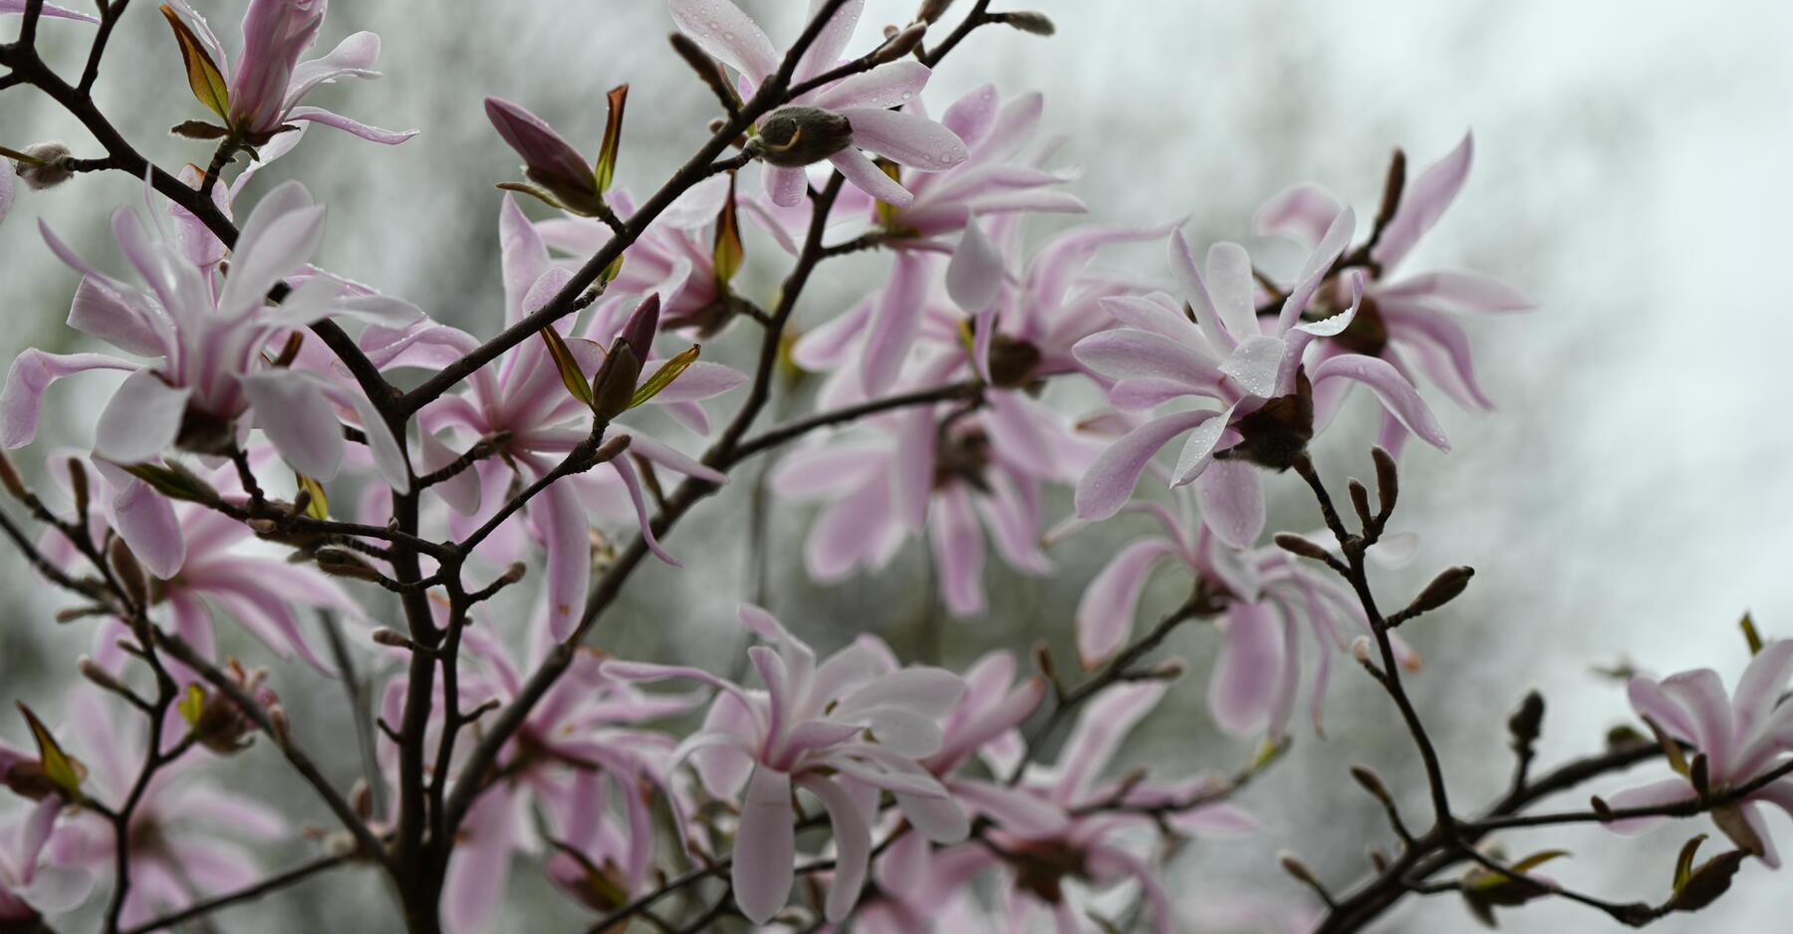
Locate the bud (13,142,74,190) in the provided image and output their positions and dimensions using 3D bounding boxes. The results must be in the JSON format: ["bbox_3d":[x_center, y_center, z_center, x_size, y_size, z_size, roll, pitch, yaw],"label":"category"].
[{"bbox_3d":[-0.255,-0.090,1.560,0.018,0.013,0.013,-6,1,-12],"label":"bud"}]

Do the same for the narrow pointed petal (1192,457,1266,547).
[{"bbox_3d":[0.099,0.010,1.550,0.020,0.029,0.011,0,-6,0],"label":"narrow pointed petal"}]

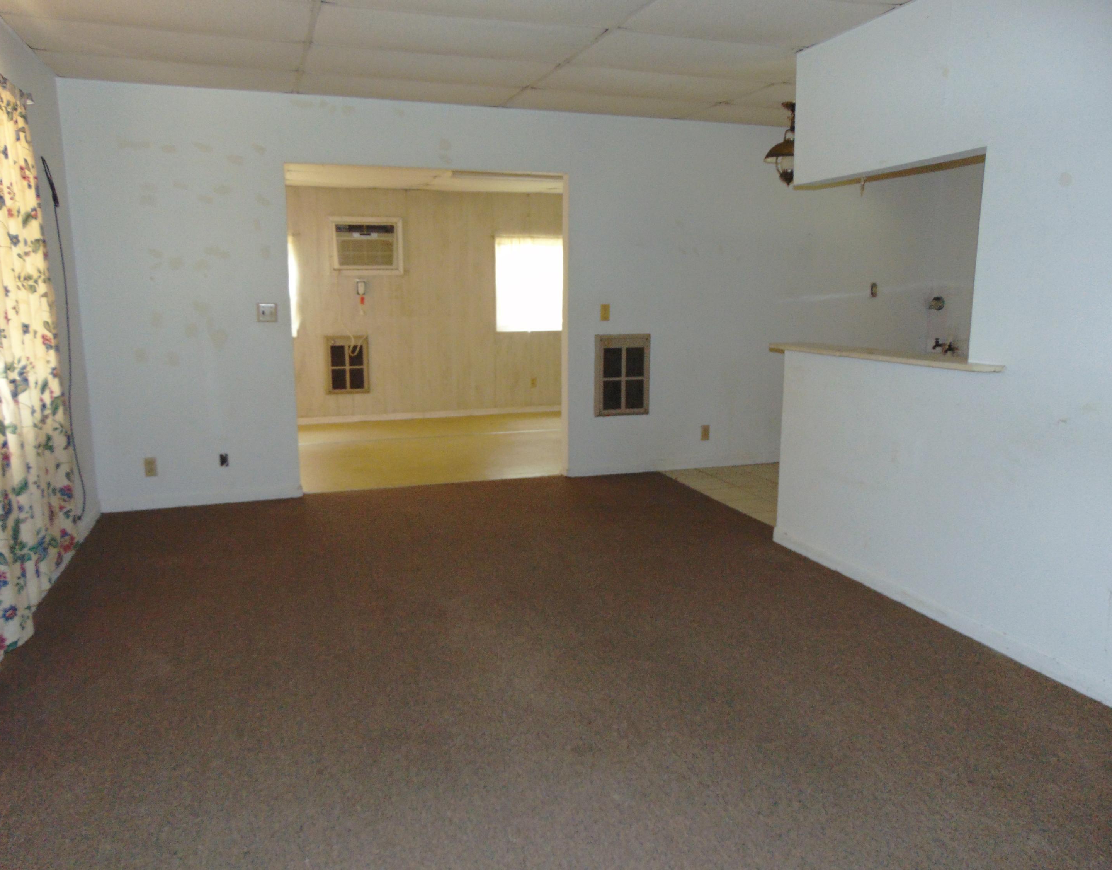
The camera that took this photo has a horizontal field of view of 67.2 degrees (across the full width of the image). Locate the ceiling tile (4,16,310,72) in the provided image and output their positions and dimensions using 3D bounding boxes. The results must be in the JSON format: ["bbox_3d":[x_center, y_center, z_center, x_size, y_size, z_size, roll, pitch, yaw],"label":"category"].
[{"bbox_3d":[-1.785,-1.786,3.840,1.195,0.025,0.596,-4,11,-19],"label":"ceiling tile"}]

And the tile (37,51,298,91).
[{"bbox_3d":[-1.970,-1.882,4.364,1.195,0.025,0.521,-4,11,-19],"label":"tile"}]

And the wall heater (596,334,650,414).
[{"bbox_3d":[0.457,-0.408,5.753,0.390,0.550,0.040,-4,11,-19],"label":"wall heater"}]

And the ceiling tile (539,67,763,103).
[{"bbox_3d":[0.511,-1.929,4.625,1.209,0.025,0.596,-4,11,-19],"label":"ceiling tile"}]

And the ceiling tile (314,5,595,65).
[{"bbox_3d":[-0.443,-1.755,3.673,1.209,0.025,0.596,-4,11,-19],"label":"ceiling tile"}]

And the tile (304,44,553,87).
[{"bbox_3d":[-0.641,-1.858,4.231,1.209,0.025,0.596,-4,11,-19],"label":"tile"}]

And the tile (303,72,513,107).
[{"bbox_3d":[-0.826,-1.953,4.755,1.209,0.025,0.521,-4,11,-19],"label":"tile"}]

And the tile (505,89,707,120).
[{"bbox_3d":[0.326,-2.025,5.149,1.209,0.025,0.521,-4,11,-19],"label":"tile"}]

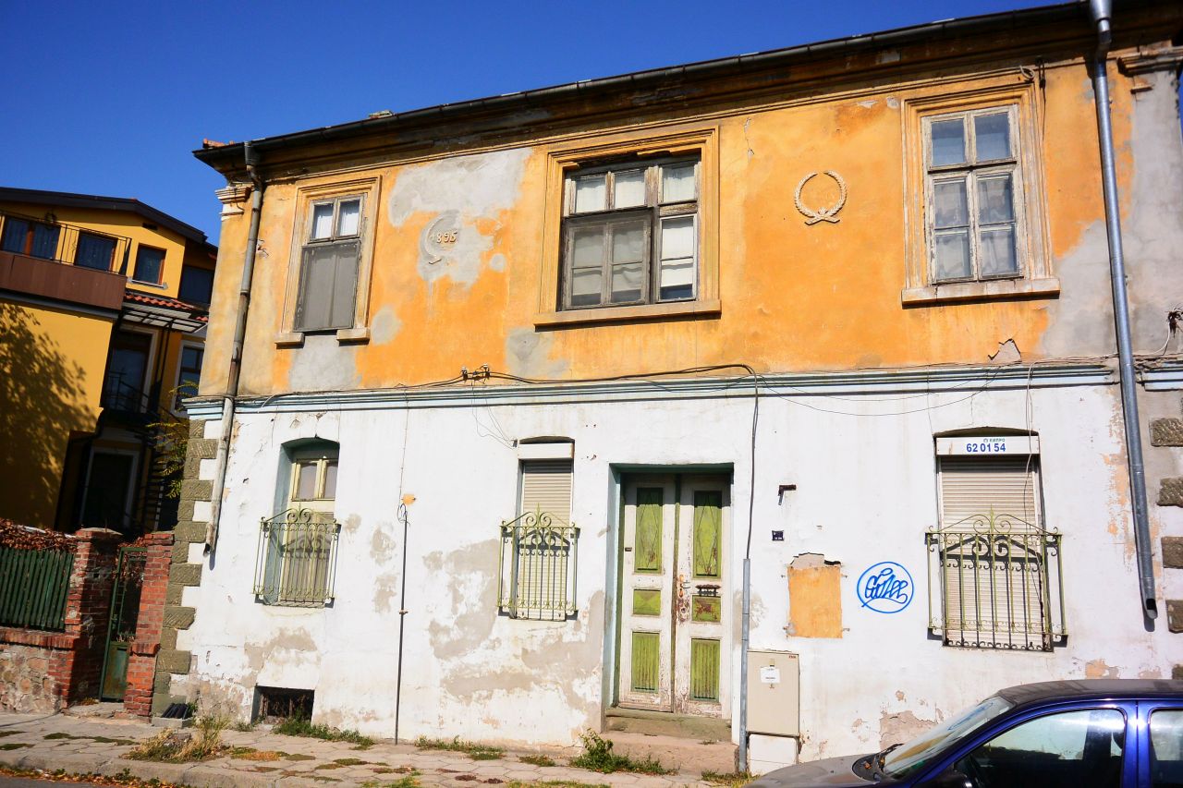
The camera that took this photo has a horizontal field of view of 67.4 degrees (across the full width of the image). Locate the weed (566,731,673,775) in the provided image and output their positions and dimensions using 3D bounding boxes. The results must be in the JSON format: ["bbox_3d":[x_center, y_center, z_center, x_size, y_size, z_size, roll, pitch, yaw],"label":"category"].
[{"bbox_3d":[0.253,3.458,8.519,1.030,0.340,0.380,-2,-12,20],"label":"weed"}]

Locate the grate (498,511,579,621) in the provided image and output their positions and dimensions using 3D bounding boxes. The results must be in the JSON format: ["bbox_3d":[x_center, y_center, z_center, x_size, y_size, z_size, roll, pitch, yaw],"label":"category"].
[{"bbox_3d":[-0.562,1.745,9.476,0.920,1.130,0.120,-2,-12,20],"label":"grate"}]

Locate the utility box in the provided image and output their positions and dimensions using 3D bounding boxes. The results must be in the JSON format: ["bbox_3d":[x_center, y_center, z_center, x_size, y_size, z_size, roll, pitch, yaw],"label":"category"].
[{"bbox_3d":[1.720,2.807,8.340,0.480,0.730,0.200,-2,-12,20],"label":"utility box"}]

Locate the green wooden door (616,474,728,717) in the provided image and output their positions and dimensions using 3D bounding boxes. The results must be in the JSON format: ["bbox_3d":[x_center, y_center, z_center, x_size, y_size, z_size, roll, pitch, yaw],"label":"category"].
[{"bbox_3d":[0.898,2.074,9.366,1.180,2.450,0.100,-2,-12,20],"label":"green wooden door"}]

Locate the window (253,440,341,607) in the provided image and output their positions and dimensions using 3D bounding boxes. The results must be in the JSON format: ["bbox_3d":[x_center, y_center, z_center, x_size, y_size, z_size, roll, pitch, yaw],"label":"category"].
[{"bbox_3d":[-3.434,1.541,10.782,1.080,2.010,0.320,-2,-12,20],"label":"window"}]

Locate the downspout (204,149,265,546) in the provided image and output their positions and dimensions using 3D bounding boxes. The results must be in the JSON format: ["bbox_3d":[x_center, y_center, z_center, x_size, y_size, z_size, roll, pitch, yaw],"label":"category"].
[{"bbox_3d":[-4.587,-0.694,11.380,0.190,5.380,0.360,-2,-12,20],"label":"downspout"}]

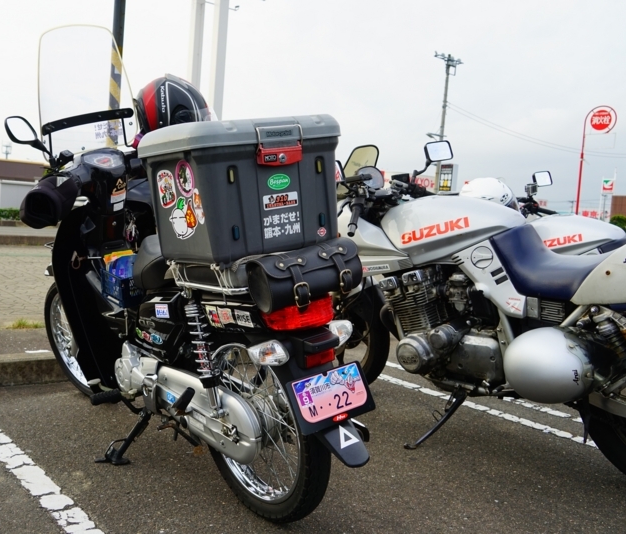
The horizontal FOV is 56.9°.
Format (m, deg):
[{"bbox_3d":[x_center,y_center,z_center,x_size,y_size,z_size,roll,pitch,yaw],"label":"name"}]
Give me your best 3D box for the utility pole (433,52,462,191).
[{"bbox_3d":[7.459,-6.541,33.863,2.000,11.610,0.600,3,4,-26],"label":"utility pole"}]

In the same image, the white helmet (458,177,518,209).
[{"bbox_3d":[0.962,-0.352,3.150,0.330,0.260,0.260,5,4,15],"label":"white helmet"}]

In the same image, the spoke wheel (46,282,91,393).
[{"bbox_3d":[-0.981,0.323,2.531,0.560,0.560,0.080,7,22,32],"label":"spoke wheel"}]

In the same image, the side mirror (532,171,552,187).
[{"bbox_3d":[1.473,-0.568,3.720,0.140,0.100,0.050,-7,12,-25],"label":"side mirror"}]

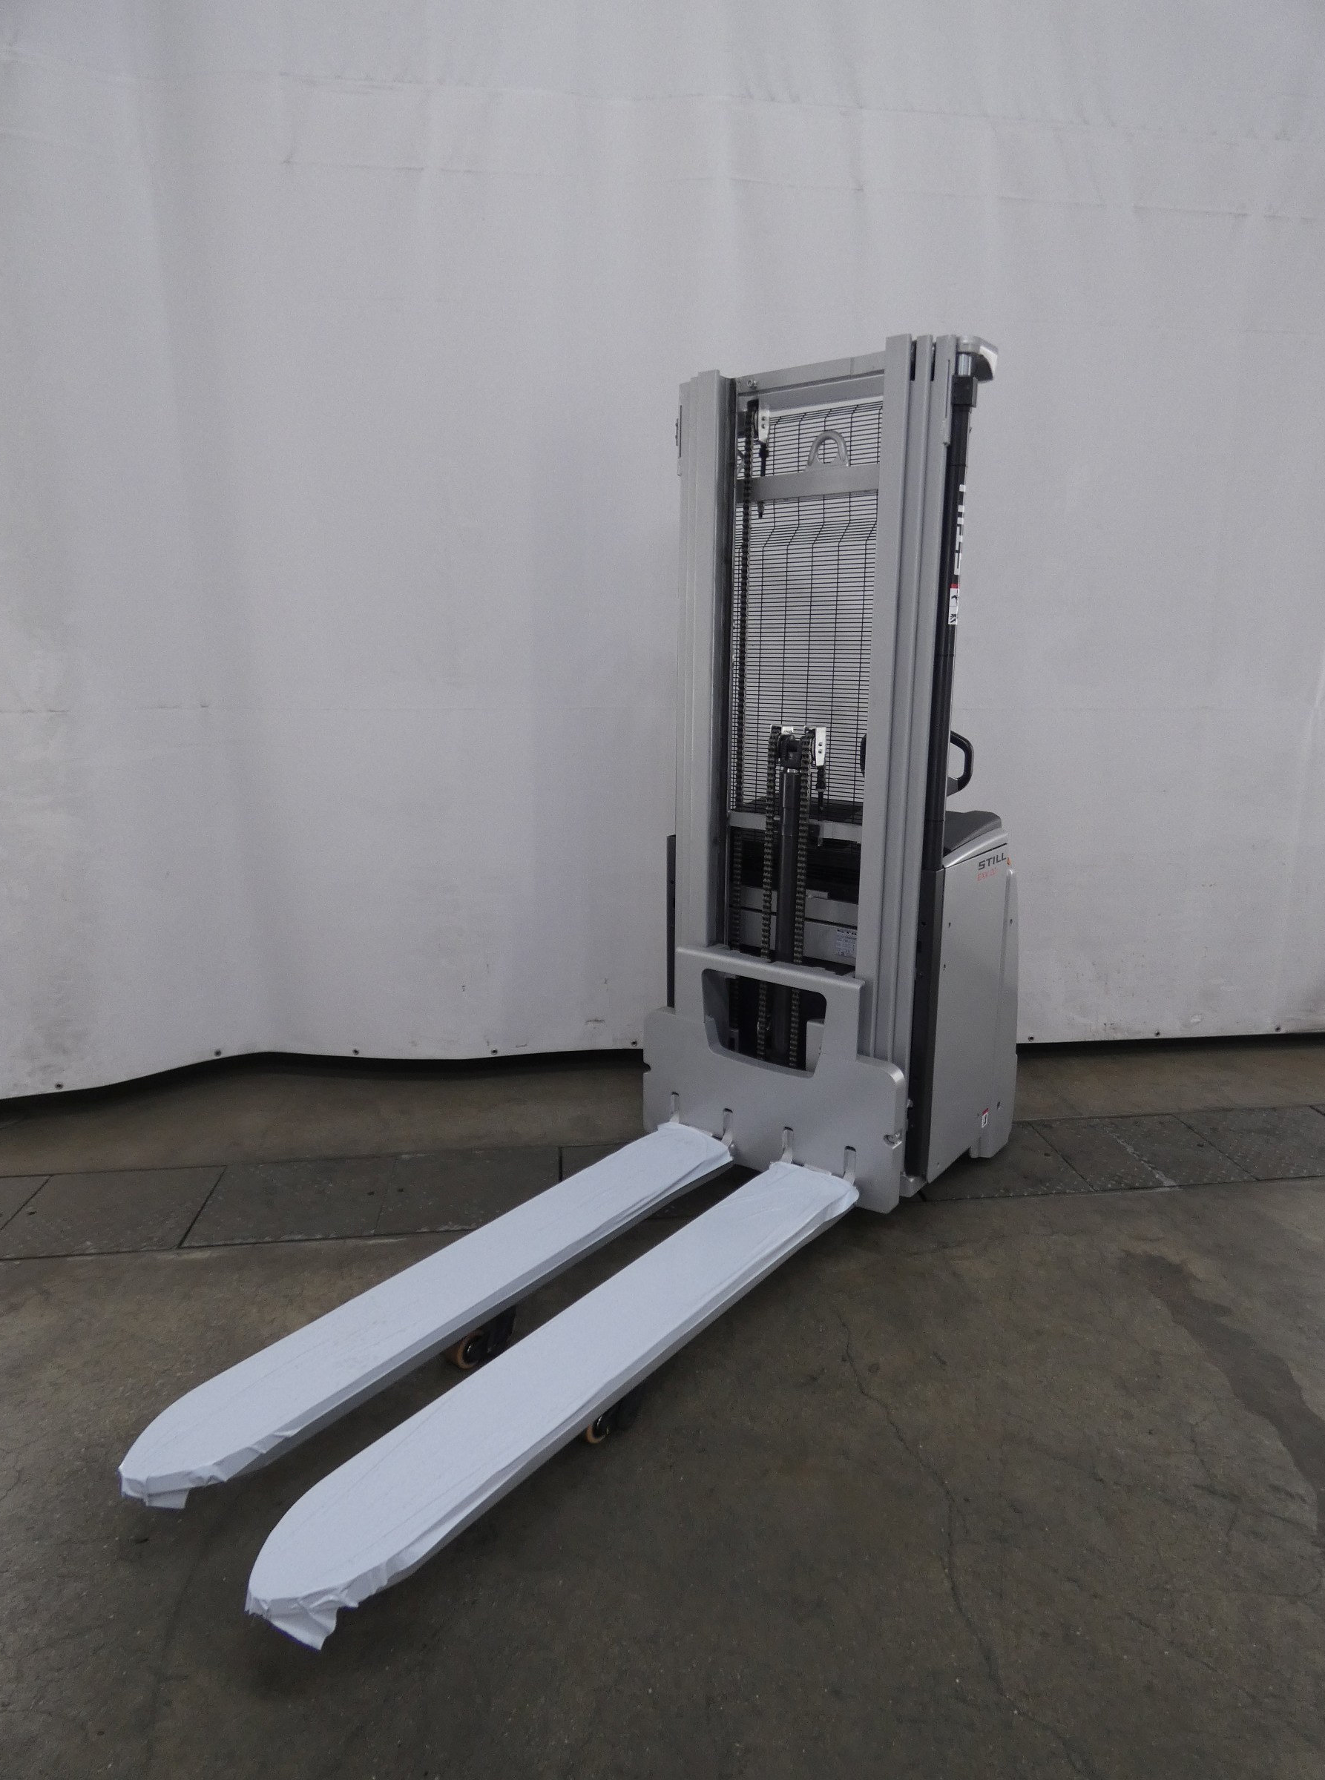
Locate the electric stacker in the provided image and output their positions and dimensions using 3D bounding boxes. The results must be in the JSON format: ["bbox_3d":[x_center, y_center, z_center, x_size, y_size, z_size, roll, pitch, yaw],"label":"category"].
[{"bbox_3d":[0.067,-0.131,2.307,0.810,2.196,2.503,10,15,37],"label":"electric stacker"}]

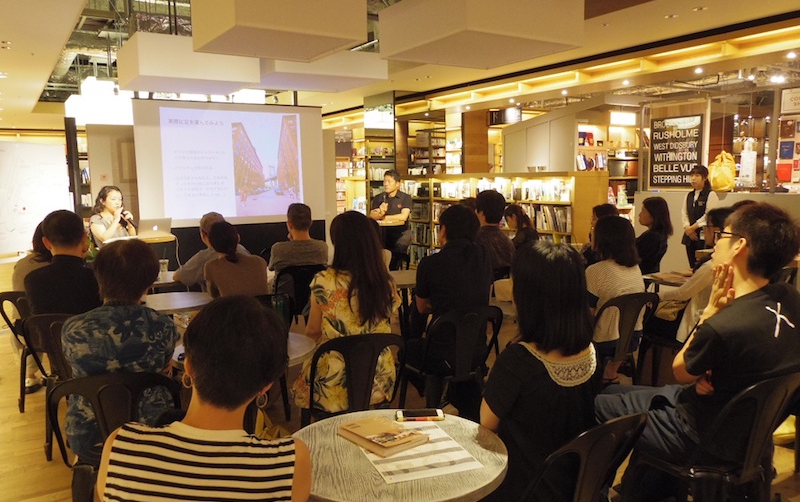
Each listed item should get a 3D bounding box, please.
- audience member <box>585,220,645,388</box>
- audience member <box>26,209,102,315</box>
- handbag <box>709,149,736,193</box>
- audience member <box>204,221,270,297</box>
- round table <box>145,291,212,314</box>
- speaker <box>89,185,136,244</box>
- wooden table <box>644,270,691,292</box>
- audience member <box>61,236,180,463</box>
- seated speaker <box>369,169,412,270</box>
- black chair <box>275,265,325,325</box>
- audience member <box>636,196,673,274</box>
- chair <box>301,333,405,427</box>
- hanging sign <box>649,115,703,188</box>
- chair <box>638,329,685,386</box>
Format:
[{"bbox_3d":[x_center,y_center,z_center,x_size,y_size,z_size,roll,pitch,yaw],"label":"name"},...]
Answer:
[{"bbox_3d":[1.130,0.427,3.660,0.460,1.270,0.750,-4,7,-28],"label":"audience member"},{"bbox_3d":[-1.821,0.418,3.618,0.480,1.300,0.800,-2,7,-13],"label":"audience member"},{"bbox_3d":[3.260,-0.826,6.300,0.280,0.420,0.220,5,9,44],"label":"handbag"},{"bbox_3d":[-1.054,0.402,4.106,0.440,1.200,0.780,-2,7,-12],"label":"audience member"},{"bbox_3d":[-1.520,0.694,4.080,0.620,0.730,0.620,-1,7,0],"label":"round table"},{"bbox_3d":[-2.630,0.005,5.700,0.580,1.200,0.460,5,9,42],"label":"speaker"},{"bbox_3d":[2.140,0.565,4.670,0.620,0.730,0.620,-1,7,0],"label":"wooden table"},{"bbox_3d":[-1.077,0.556,2.544,0.480,1.250,0.780,-2,7,-10],"label":"audience member"},{"bbox_3d":[-0.090,-0.188,6.400,0.500,1.300,0.620,3,8,28],"label":"seated speaker"},{"bbox_3d":[-0.817,0.485,5.120,0.430,0.800,0.500,-3,7,-15],"label":"black chair"},{"bbox_3d":[1.970,0.219,5.200,0.720,1.300,0.460,3,8,32],"label":"audience member"},{"bbox_3d":[-0.248,0.729,2.906,0.430,0.800,0.500,-3,7,-17],"label":"chair"},{"bbox_3d":[2.905,-1.046,6.543,0.030,0.719,0.606,-5,8,-30],"label":"hanging sign"},{"bbox_3d":[1.831,0.597,3.816,0.430,0.800,0.500,-5,7,-30],"label":"chair"}]

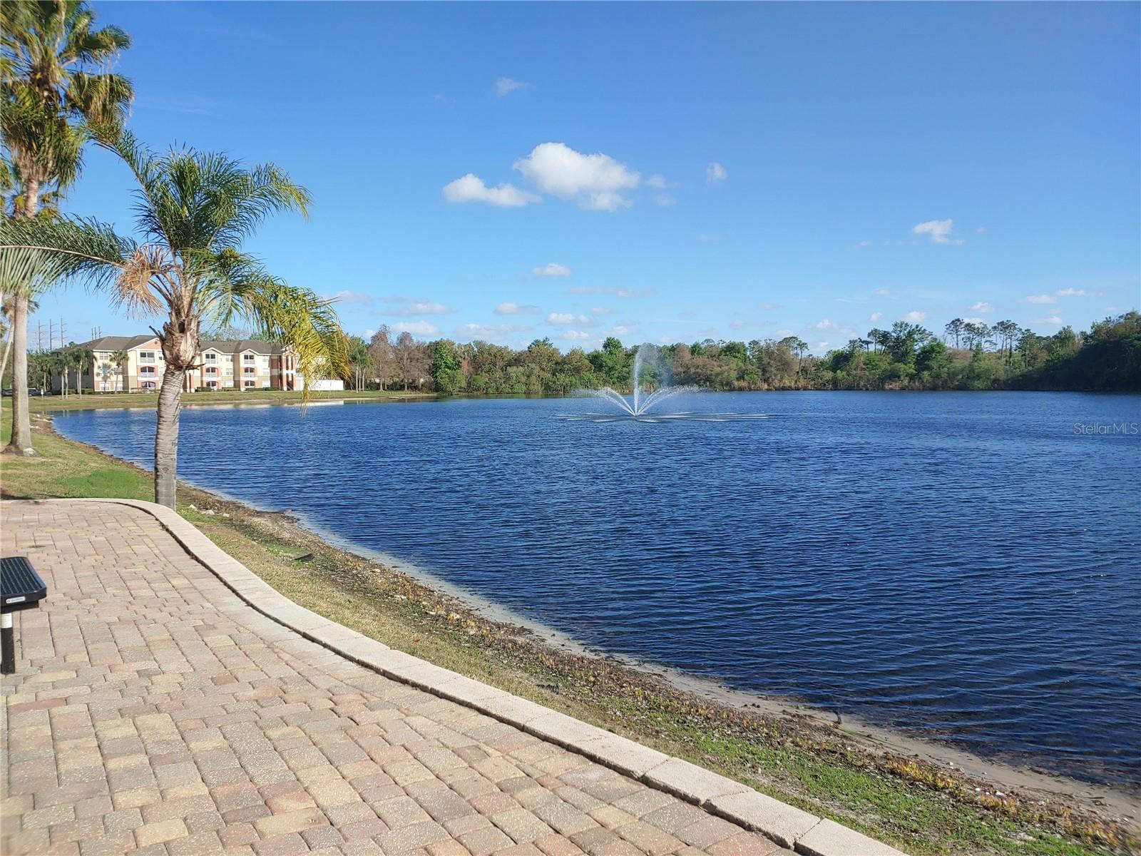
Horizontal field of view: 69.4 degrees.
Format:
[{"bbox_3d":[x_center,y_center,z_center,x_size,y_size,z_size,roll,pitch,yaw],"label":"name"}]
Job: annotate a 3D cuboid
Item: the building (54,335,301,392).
[{"bbox_3d":[-84.881,-14.133,183.291,17.500,11.800,49.000,2,4,32],"label":"building"}]

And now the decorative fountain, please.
[{"bbox_3d":[7.229,-3.745,63.835,16.300,5.800,15.300,0,3,0],"label":"decorative fountain"}]

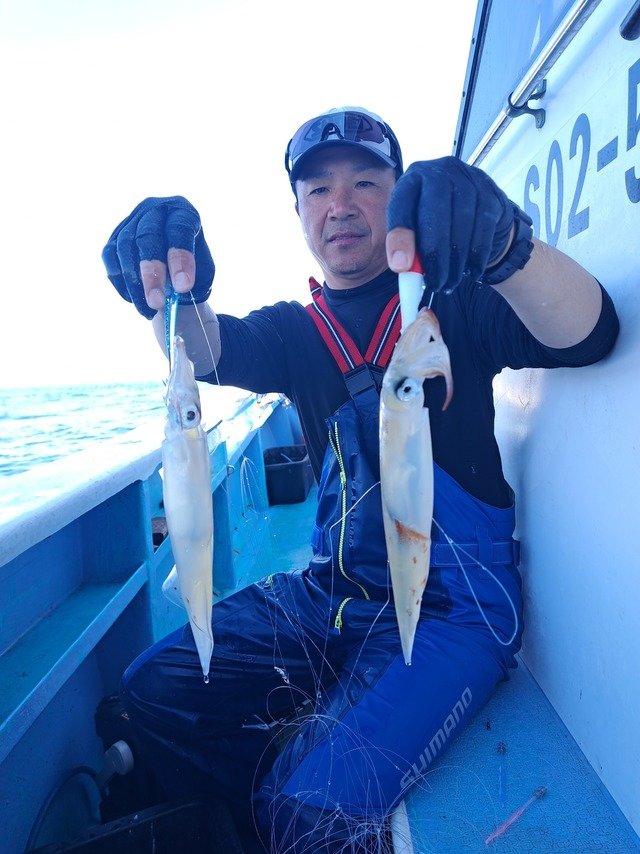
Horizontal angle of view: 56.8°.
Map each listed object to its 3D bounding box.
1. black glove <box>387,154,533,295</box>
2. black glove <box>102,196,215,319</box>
[{"bbox_3d":[0.109,-0.158,0.470,0.098,0.100,0.120,-1,5,18],"label":"black glove"},{"bbox_3d":[-0.137,-0.142,0.505,0.090,0.100,0.110,-1,5,14],"label":"black glove"}]

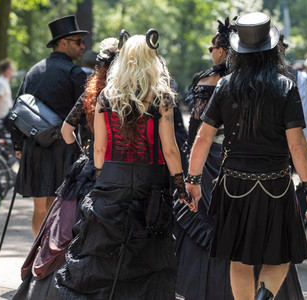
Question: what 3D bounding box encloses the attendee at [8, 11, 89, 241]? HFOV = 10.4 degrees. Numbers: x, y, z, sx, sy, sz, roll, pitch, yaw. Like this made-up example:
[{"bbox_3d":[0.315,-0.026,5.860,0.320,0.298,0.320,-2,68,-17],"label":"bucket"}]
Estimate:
[{"bbox_3d":[-0.743,-0.018,11.900,0.570,1.860,0.450,1,2,15],"label":"attendee"}]

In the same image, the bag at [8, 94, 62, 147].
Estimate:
[{"bbox_3d":[-0.813,-0.203,11.650,0.340,0.210,0.170,38,29,14],"label":"bag"}]

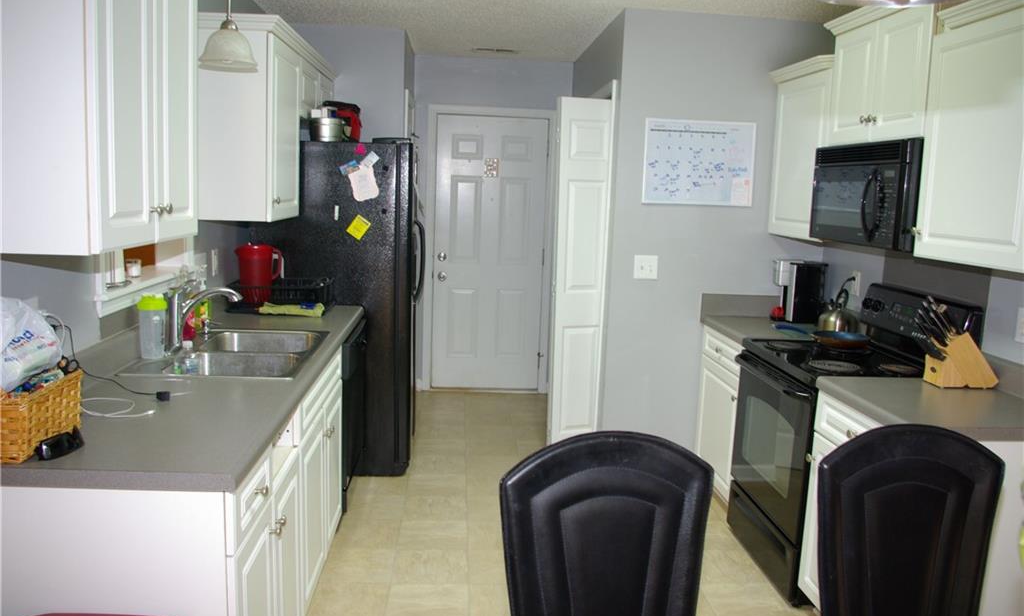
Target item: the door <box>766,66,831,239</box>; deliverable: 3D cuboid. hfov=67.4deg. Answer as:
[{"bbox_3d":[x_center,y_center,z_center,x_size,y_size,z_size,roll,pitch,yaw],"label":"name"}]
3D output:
[{"bbox_3d":[1.393,-0.722,3.715,0.033,0.750,0.555,1,10,-4],"label":"door"}]

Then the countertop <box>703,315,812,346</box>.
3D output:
[{"bbox_3d":[1.373,0.120,3.908,0.639,0.040,0.595,2,9,-4],"label":"countertop"}]

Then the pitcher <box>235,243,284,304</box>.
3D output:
[{"bbox_3d":[-1.261,-0.164,3.811,0.230,0.292,0.160,2,9,-4],"label":"pitcher"}]

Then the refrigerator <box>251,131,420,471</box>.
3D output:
[{"bbox_3d":[-0.960,-0.035,4.422,0.850,1.760,0.860,2,9,-4],"label":"refrigerator"}]

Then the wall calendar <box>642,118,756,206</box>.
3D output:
[{"bbox_3d":[0.986,-0.758,4.031,0.589,0.433,0.018,2,9,-4],"label":"wall calendar"}]

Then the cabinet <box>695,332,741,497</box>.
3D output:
[{"bbox_3d":[1.367,0.564,3.980,0.618,0.861,0.590,2,9,-4],"label":"cabinet"}]

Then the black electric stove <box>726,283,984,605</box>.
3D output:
[{"bbox_3d":[1.355,0.515,3.186,0.700,1.187,0.760,2,9,-4],"label":"black electric stove"}]

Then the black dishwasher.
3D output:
[{"bbox_3d":[-1.044,0.510,3.685,0.605,0.865,0.600,2,9,-4],"label":"black dishwasher"}]

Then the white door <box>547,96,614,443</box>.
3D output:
[{"bbox_3d":[0.351,-0.128,4.252,0.315,2.020,0.080,2,9,-4],"label":"white door"}]

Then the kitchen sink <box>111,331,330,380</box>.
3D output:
[{"bbox_3d":[-1.040,0.252,2.926,0.567,0.190,0.825,2,9,-4],"label":"kitchen sink"}]

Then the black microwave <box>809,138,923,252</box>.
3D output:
[{"bbox_3d":[1.545,-0.446,3.053,0.405,0.403,0.755,2,9,-4],"label":"black microwave"}]

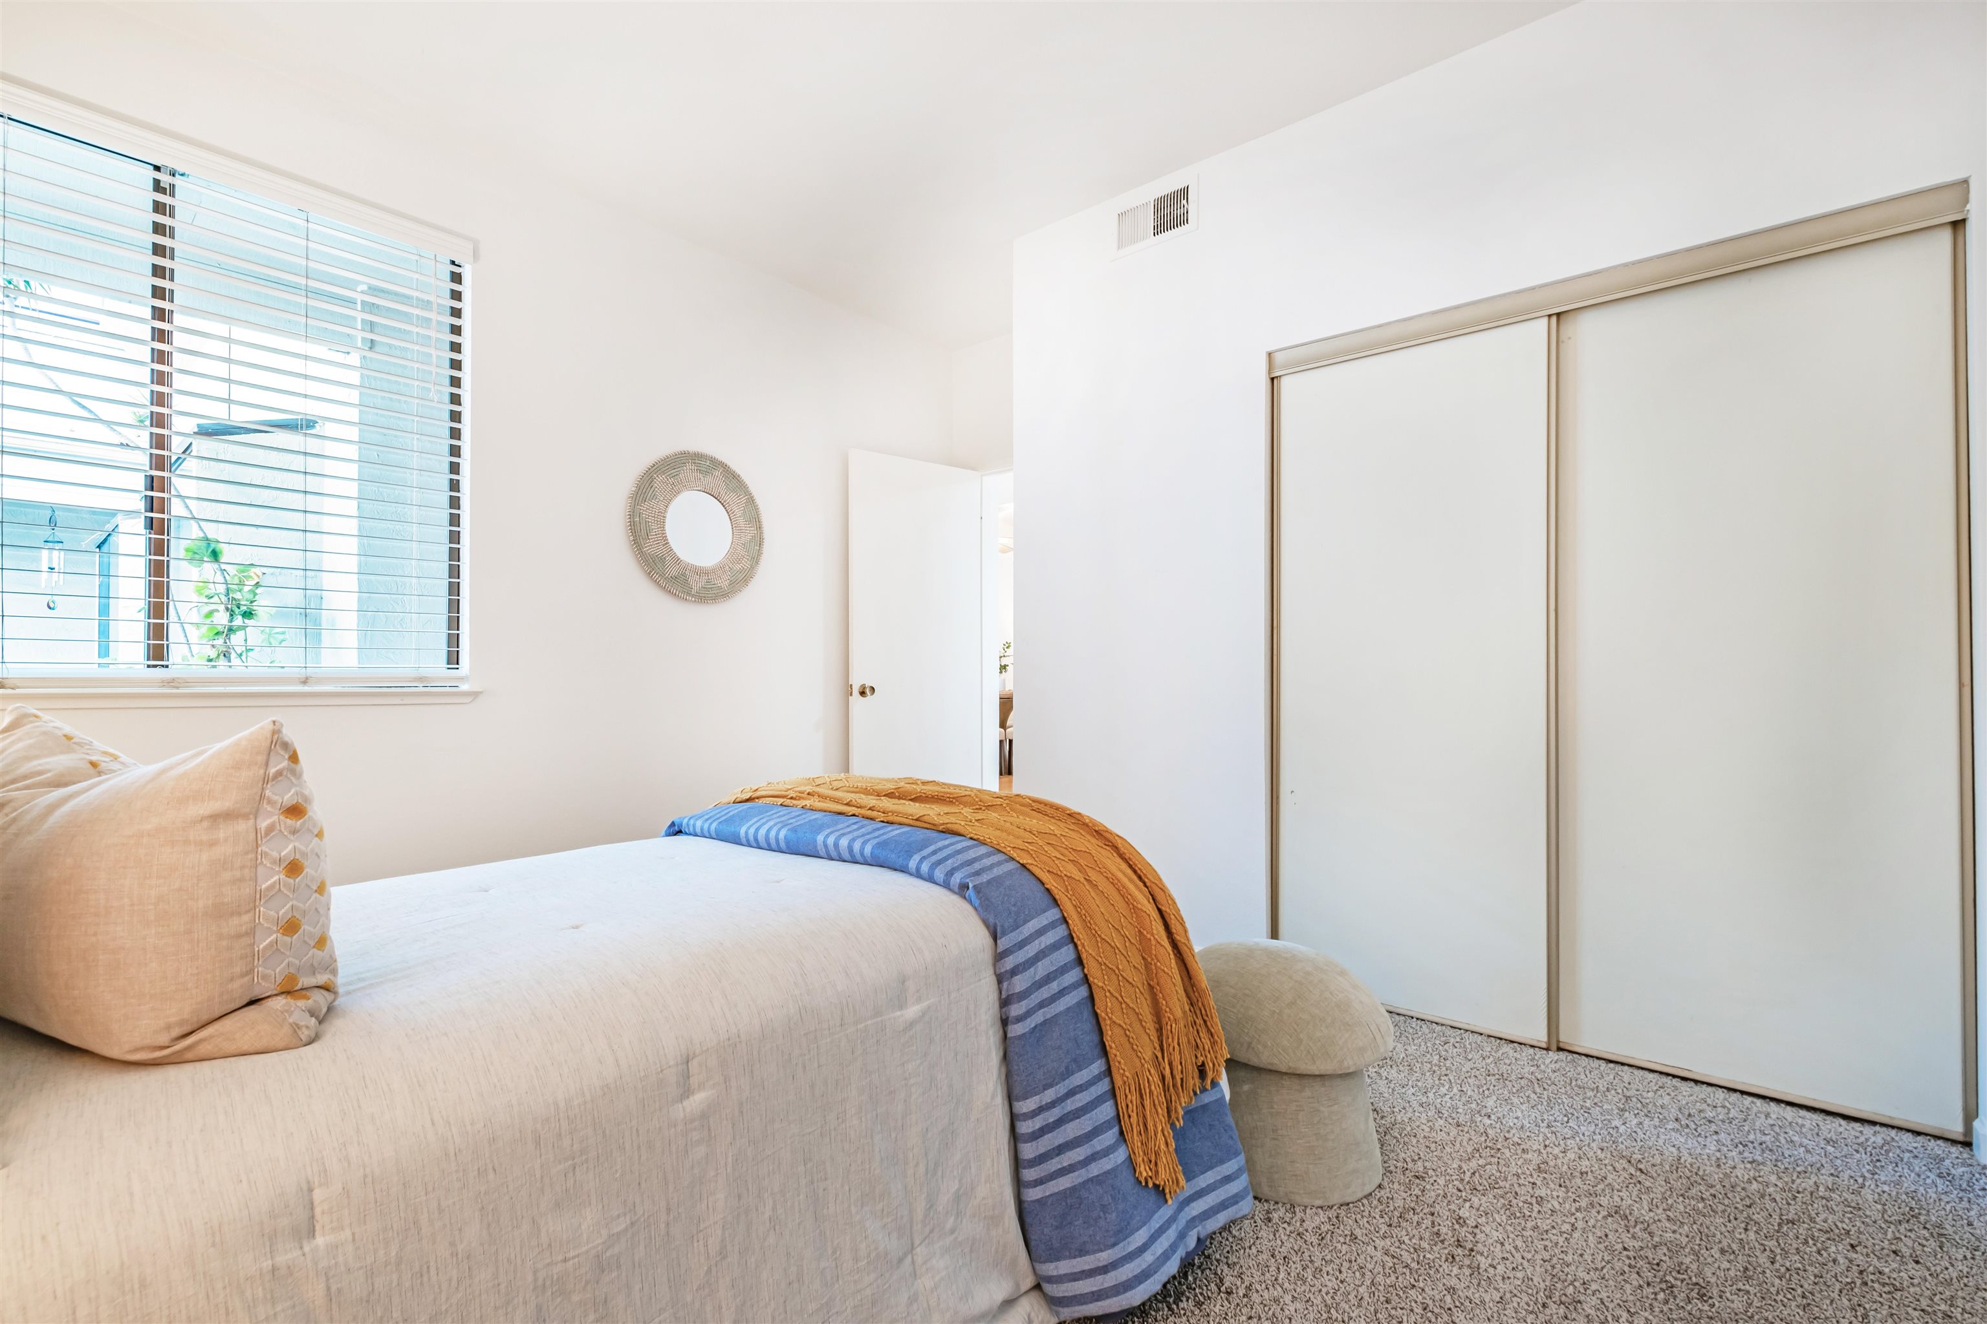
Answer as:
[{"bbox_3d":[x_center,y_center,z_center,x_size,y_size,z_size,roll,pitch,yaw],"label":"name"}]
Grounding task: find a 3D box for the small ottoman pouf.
[{"bbox_3d":[0.611,0.799,1.712,0.390,0.425,0.390,-1,-1,39],"label":"small ottoman pouf"}]

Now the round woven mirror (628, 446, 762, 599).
[{"bbox_3d":[-1.184,-0.539,3.315,0.040,0.600,0.595,-1,-1,40],"label":"round woven mirror"}]

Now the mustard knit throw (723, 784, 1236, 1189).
[{"bbox_3d":[-0.092,0.595,1.732,1.100,0.590,0.440,-1,-1,39],"label":"mustard knit throw"}]

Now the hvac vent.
[{"bbox_3d":[0.569,-1.574,2.932,0.340,0.200,0.025,-1,-1,39],"label":"hvac vent"}]

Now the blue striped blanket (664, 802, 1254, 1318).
[{"bbox_3d":[-0.133,0.669,1.681,1.160,0.680,0.560,-1,-1,39],"label":"blue striped blanket"}]

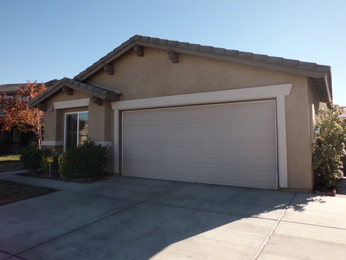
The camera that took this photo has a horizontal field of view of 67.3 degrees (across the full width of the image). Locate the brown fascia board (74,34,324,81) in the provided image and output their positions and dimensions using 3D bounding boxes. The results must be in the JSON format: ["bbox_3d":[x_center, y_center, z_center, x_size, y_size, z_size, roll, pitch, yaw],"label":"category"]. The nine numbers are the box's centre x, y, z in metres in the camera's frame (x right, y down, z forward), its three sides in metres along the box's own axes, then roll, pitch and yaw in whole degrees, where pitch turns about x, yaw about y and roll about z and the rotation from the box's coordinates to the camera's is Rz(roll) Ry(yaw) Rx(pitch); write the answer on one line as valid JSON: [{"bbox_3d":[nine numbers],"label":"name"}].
[{"bbox_3d":[-0.251,-1.912,7.409,8.000,1.950,0.280,-2,-3,31],"label":"brown fascia board"}]

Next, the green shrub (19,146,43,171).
[{"bbox_3d":[-5.771,1.193,10.623,0.850,1.000,0.850,-2,-3,31],"label":"green shrub"}]

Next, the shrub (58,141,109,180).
[{"bbox_3d":[-2.897,0.946,8.489,1.600,1.250,1.150,-2,-3,31],"label":"shrub"}]

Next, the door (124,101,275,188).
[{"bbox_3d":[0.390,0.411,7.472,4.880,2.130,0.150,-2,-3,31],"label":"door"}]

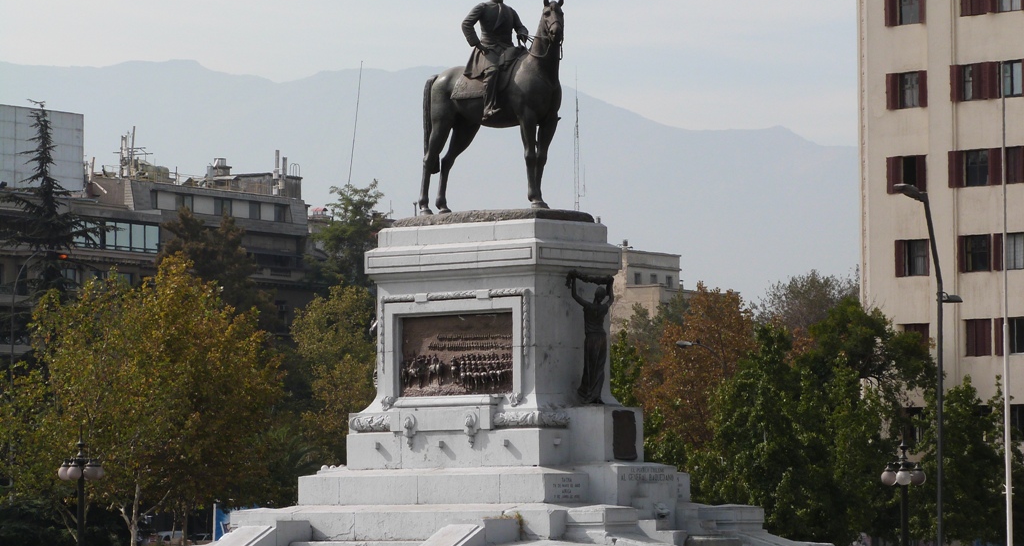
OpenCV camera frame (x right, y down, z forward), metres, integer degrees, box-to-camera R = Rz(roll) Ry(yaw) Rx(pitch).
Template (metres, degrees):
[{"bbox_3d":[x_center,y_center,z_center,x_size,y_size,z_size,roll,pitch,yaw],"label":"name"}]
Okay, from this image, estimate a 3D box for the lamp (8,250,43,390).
[{"bbox_3d":[-16.492,4.851,145.000,1.400,11.300,0.350,0,-4,0],"label":"lamp"}]

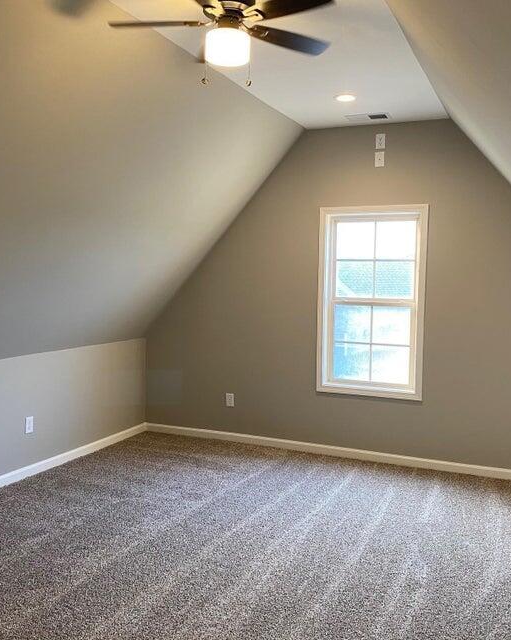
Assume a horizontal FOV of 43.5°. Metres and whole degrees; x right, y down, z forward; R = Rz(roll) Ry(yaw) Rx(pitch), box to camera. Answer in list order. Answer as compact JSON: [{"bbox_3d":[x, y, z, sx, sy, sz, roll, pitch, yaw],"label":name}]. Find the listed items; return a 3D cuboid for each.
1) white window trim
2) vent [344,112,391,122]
[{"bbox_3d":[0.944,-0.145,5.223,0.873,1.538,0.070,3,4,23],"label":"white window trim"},{"bbox_3d":[0.855,-1.541,4.894,0.345,0.020,0.205,3,4,23],"label":"vent"}]

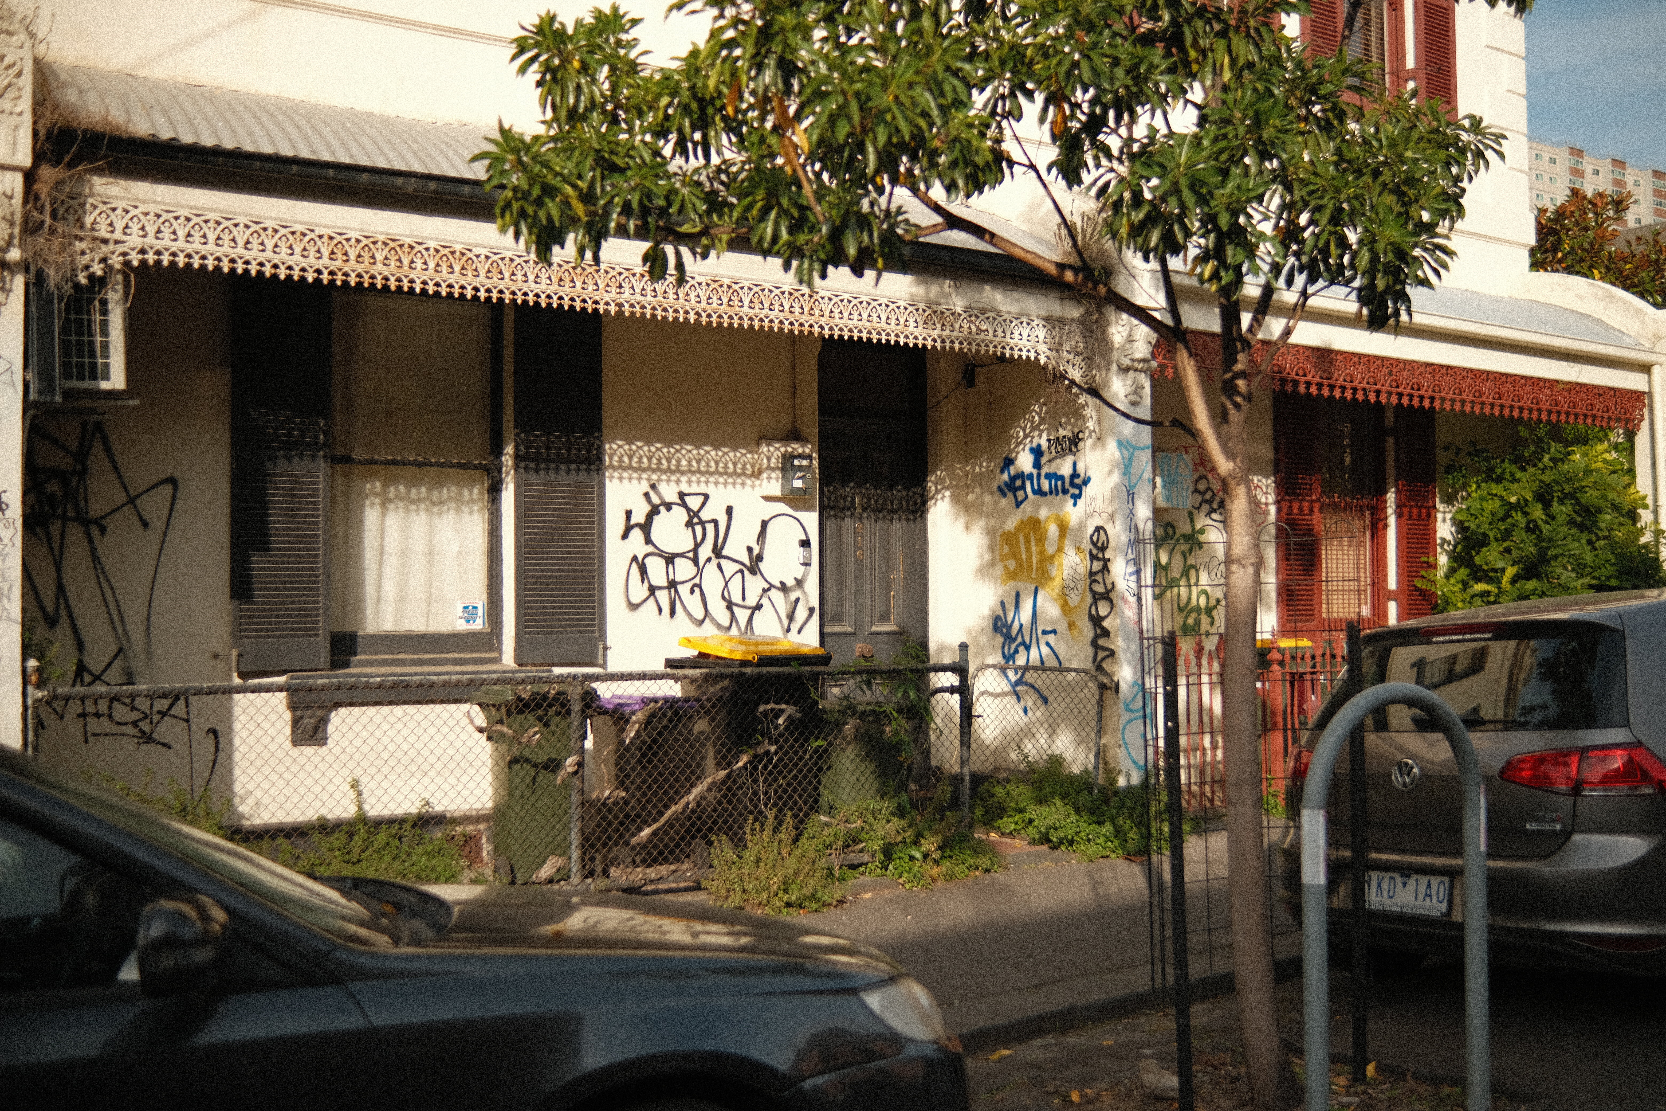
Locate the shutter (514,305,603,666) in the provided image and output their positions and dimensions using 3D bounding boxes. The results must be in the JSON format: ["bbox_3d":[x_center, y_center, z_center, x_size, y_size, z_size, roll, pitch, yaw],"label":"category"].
[{"bbox_3d":[-1.422,-0.404,8.442,0.493,1.944,0.050,1,-2,-32],"label":"shutter"}]

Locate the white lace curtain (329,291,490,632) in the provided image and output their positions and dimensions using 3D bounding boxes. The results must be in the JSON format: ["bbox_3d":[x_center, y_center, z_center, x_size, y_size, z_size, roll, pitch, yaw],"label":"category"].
[{"bbox_3d":[-2.155,-0.478,8.285,0.889,1.804,0.080,1,-2,-32],"label":"white lace curtain"}]

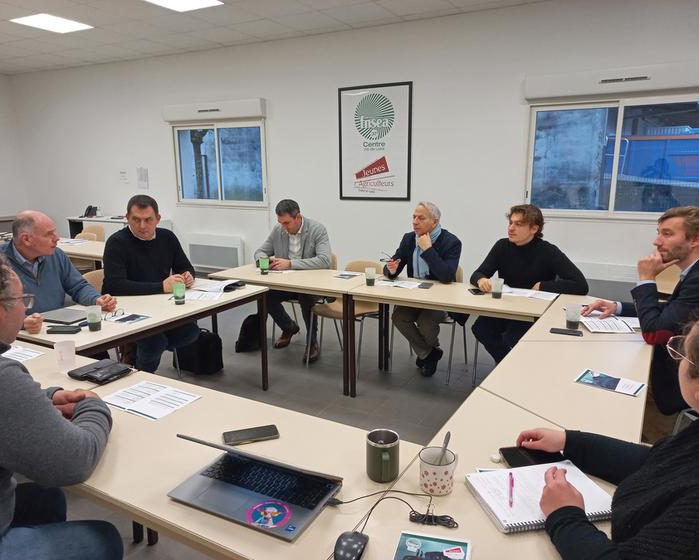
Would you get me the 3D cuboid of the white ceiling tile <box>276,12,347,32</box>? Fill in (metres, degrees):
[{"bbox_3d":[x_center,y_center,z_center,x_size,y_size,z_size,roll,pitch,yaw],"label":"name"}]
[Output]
[{"bbox_3d":[-0.442,-2.699,5.615,0.600,0.020,0.600,6,14,28],"label":"white ceiling tile"}]

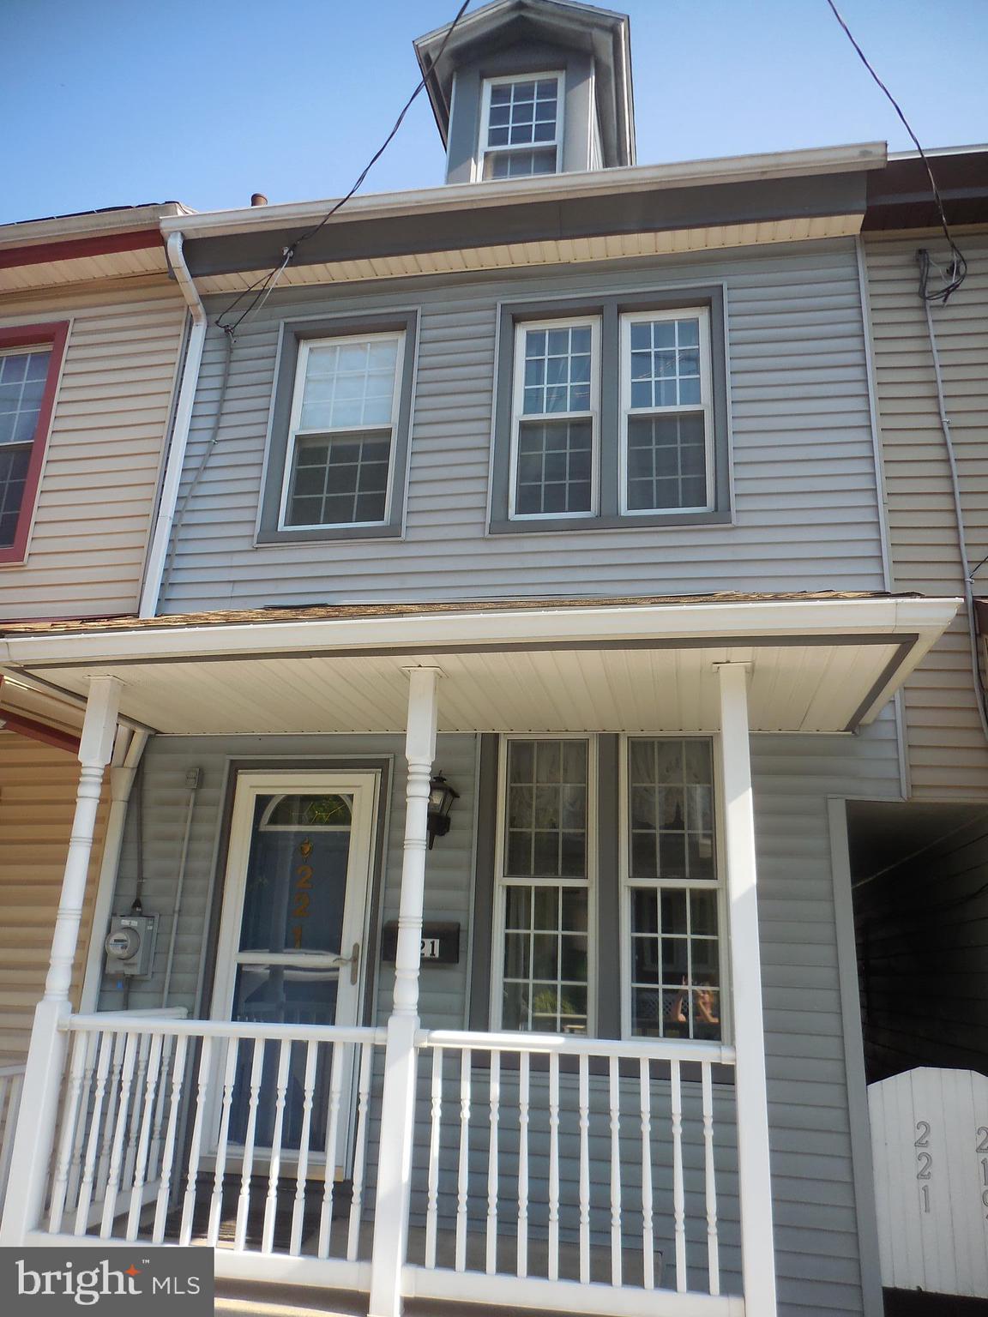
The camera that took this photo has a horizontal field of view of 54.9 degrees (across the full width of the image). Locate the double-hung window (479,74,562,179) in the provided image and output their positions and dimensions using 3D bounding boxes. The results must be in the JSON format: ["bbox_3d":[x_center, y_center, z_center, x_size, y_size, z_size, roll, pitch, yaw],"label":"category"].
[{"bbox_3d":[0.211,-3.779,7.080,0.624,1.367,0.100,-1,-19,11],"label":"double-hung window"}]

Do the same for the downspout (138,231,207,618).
[{"bbox_3d":[-2.096,-1.499,6.007,0.085,2.510,0.470,-1,-19,11],"label":"downspout"}]

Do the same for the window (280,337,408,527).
[{"bbox_3d":[-0.962,-1.461,6.154,0.736,1.424,0.100,-1,-19,11],"label":"window"}]

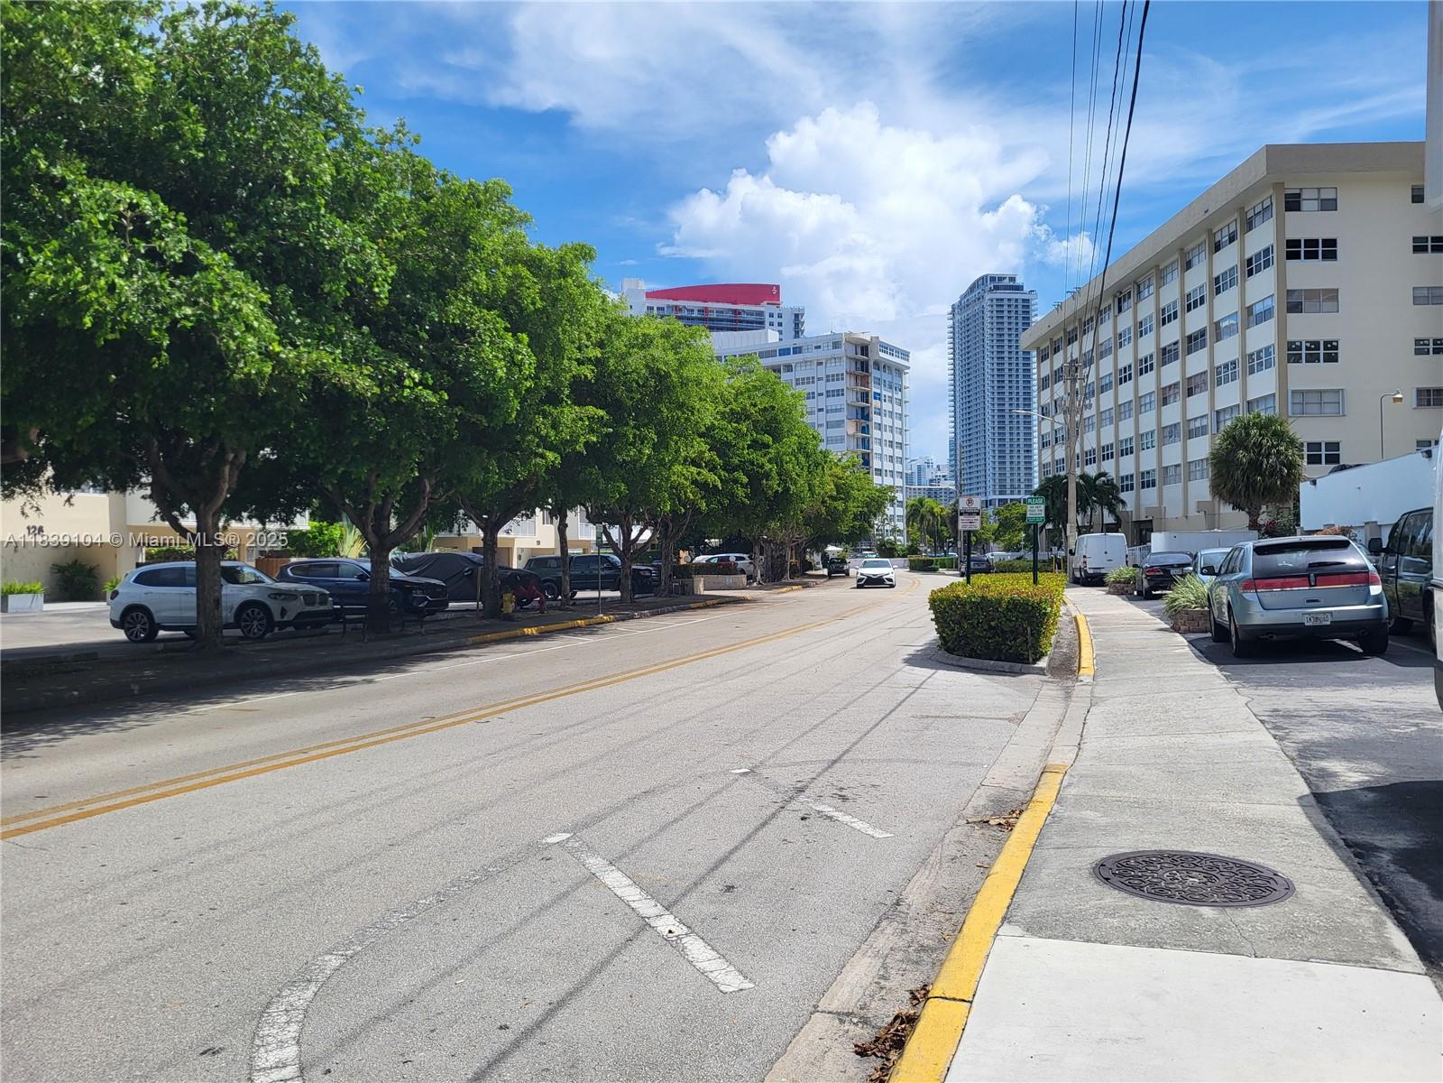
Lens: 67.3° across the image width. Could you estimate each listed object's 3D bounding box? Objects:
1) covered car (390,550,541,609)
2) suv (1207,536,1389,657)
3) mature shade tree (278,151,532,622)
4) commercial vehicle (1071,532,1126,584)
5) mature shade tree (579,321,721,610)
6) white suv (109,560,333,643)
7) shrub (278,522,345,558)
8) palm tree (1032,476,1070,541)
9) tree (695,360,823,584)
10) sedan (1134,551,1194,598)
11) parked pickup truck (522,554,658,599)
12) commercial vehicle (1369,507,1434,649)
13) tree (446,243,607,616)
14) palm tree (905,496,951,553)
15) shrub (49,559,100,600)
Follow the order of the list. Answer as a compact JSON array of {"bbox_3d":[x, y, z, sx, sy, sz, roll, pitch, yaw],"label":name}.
[{"bbox_3d":[-8.050,1.322,34.000,4.800,1.760,1.950,-1,-1,14],"label":"covered car"},{"bbox_3d":[8.729,0.759,16.653,1.940,1.700,4.720,-3,-1,19],"label":"suv"},{"bbox_3d":[-6.920,-2.869,22.900,6.300,9.500,6.300,-1,-1,17],"label":"mature shade tree"},{"bbox_3d":[17.902,0.813,51.300,2.000,2.450,6.000,-1,-1,14],"label":"commercial vehicle"},{"bbox_3d":[-2.622,-2.754,36.800,6.000,9.600,6.000,-1,-1,0],"label":"mature shade tree"},{"bbox_3d":[-10.685,1.243,23.239,4.710,1.680,1.920,-1,-1,14],"label":"white suv"},{"bbox_3d":[-17.408,0.779,45.997,2.500,3.100,2.800,-1,-1,17],"label":"shrub"},{"bbox_3d":[23.439,-1.265,76.000,3.400,7.000,3.400,-1,-1,0],"label":"palm tree"},{"bbox_3d":[1.986,-3.490,57.000,7.200,11.600,7.000,-1,-1,0],"label":"tree"},{"bbox_3d":[14.250,1.022,34.300,1.840,1.460,4.750,-1,-1,20],"label":"sedan"},{"bbox_3d":[-5.406,1.501,45.000,5.400,1.800,1.920,-1,-1,13],"label":"parked pickup truck"},{"bbox_3d":[11.369,0.465,16.209,2.030,2.030,5.500,-3,-2,22],"label":"commercial vehicle"},{"bbox_3d":[-5.335,-2.712,27.800,5.700,9.300,5.700,-1,-1,17],"label":"tree"},{"bbox_3d":[22.892,-1.087,120.016,4.900,7.700,4.900,-1,-1,0],"label":"palm tree"},{"bbox_3d":[-27.166,1.633,45.500,1.850,1.750,1.700,-1,-1,15],"label":"shrub"}]

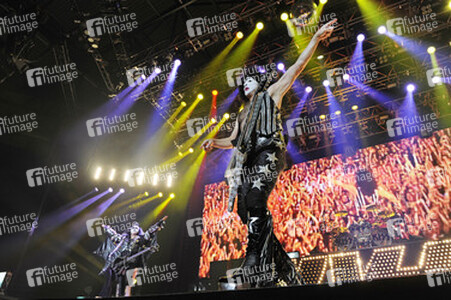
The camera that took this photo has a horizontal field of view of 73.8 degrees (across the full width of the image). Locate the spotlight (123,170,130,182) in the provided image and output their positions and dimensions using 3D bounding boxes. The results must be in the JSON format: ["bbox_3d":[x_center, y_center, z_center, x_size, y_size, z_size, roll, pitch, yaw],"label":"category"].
[{"bbox_3d":[-4.680,1.253,14.200,0.210,0.600,0.200,13,-39,-16],"label":"spotlight"}]

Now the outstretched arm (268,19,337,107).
[{"bbox_3d":[0.645,-0.738,2.495,0.150,0.160,0.782,24,-61,-28],"label":"outstretched arm"}]

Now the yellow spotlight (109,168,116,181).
[{"bbox_3d":[-5.266,1.142,14.000,0.200,0.550,0.200,10,-28,-14],"label":"yellow spotlight"}]

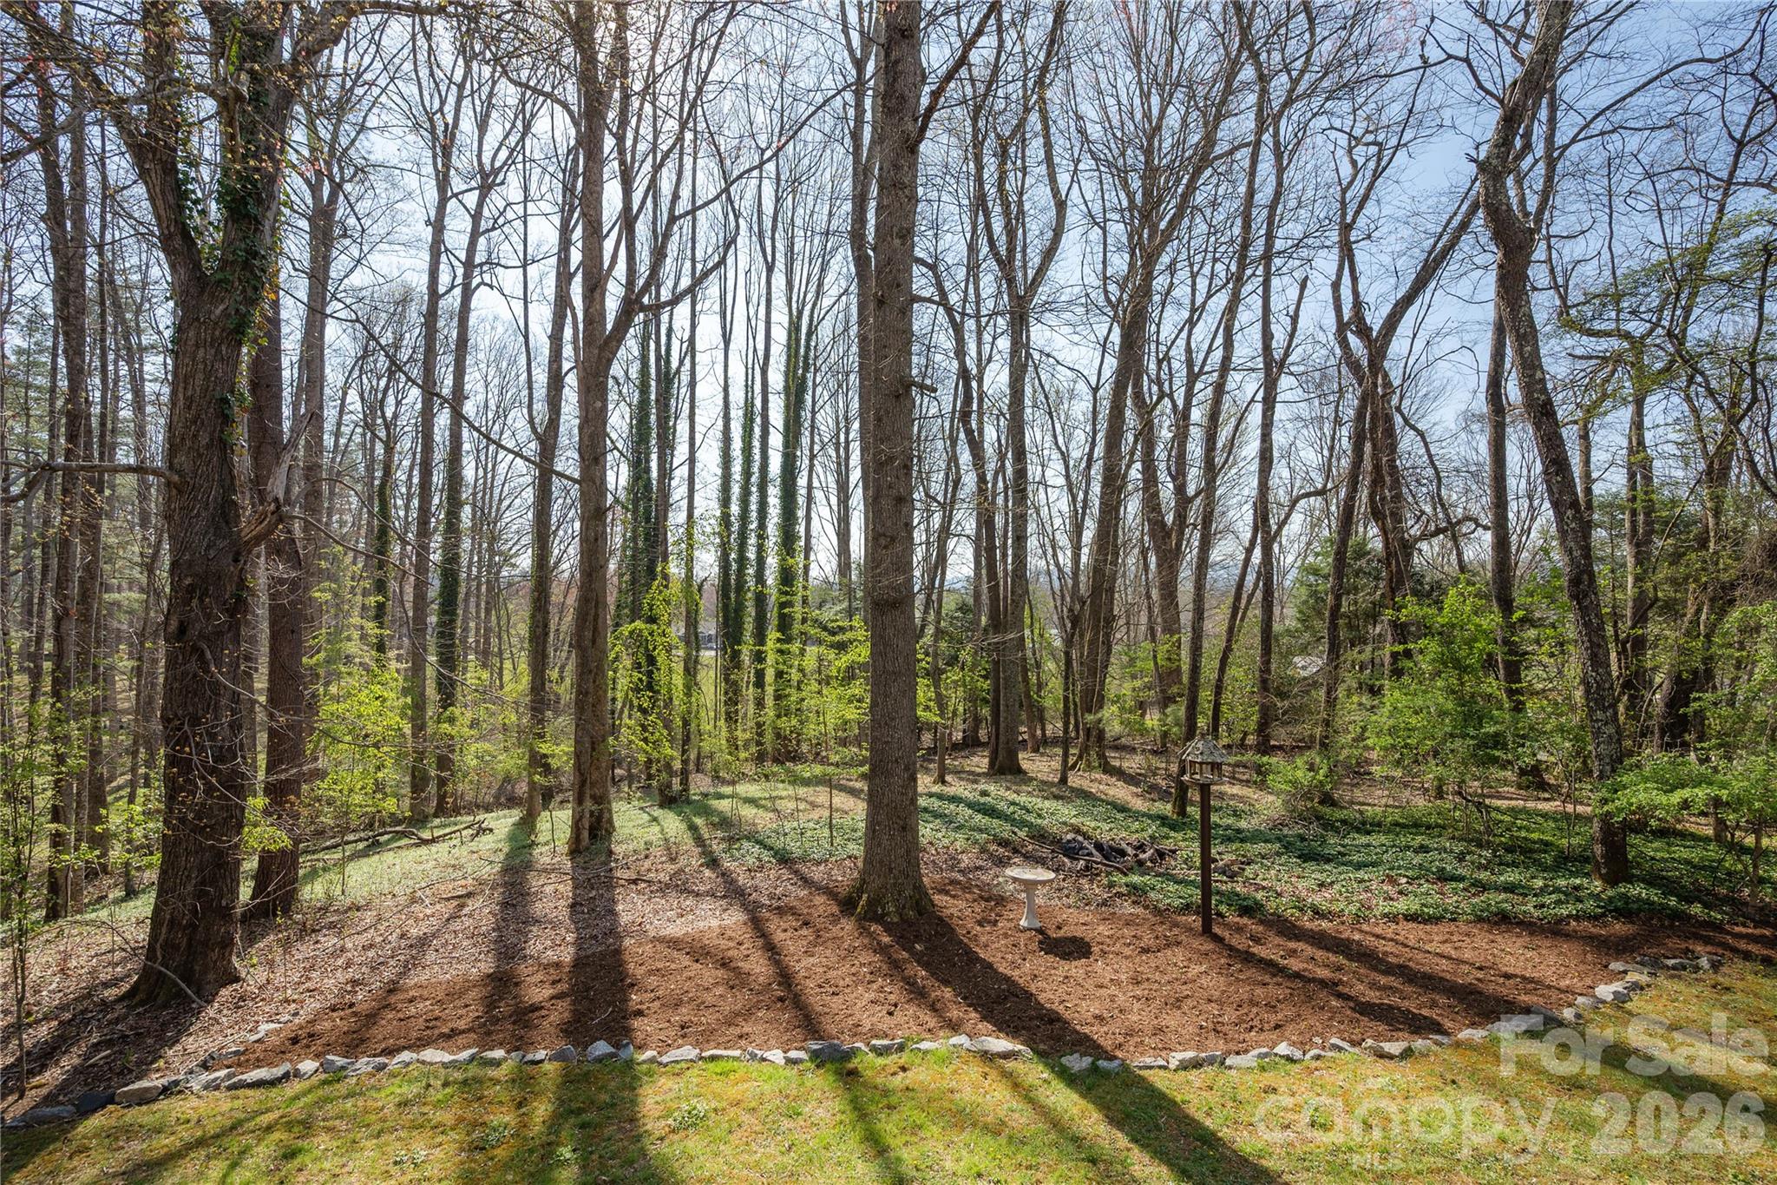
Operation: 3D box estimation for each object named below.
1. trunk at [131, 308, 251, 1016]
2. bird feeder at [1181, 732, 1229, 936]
[{"bbox_3d":[-7.050,0.420,7.500,0.920,7.100,0.900,1,-2,-17],"label":"trunk"},{"bbox_3d":[3.160,2.410,7.400,0.450,2.020,0.450,0,-2,17],"label":"bird feeder"}]

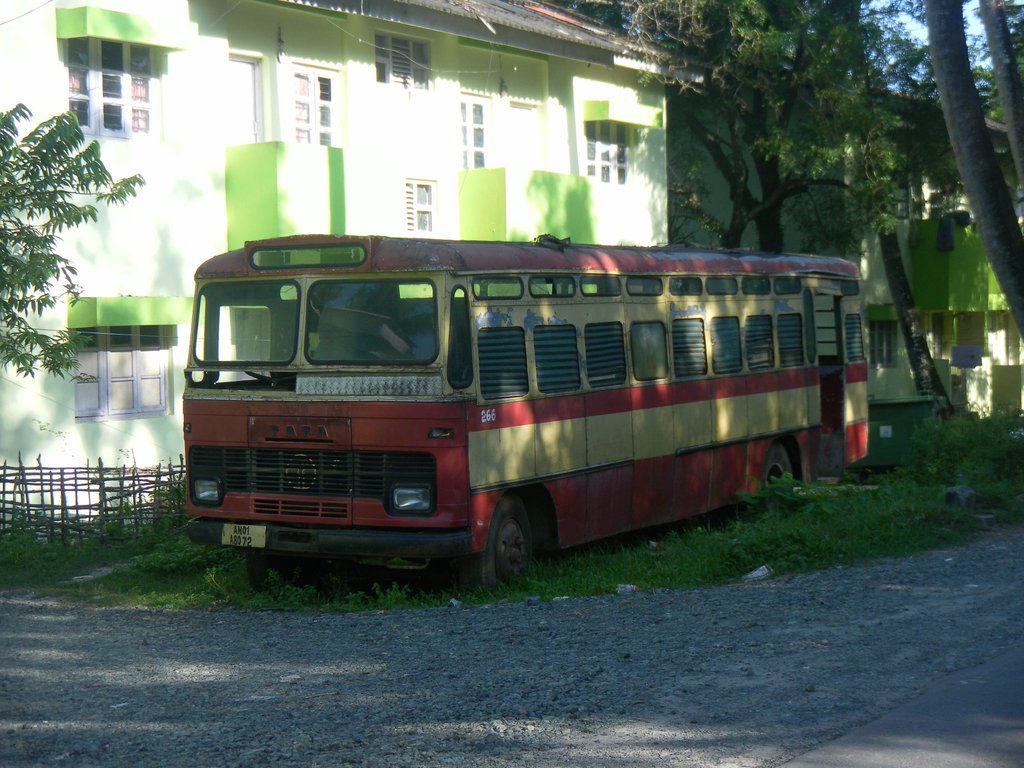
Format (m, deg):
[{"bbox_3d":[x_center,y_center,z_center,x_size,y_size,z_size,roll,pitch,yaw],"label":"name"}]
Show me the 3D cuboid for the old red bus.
[{"bbox_3d":[0.774,0.068,17.477,2.580,2.840,8.990,1,3,31],"label":"old red bus"}]

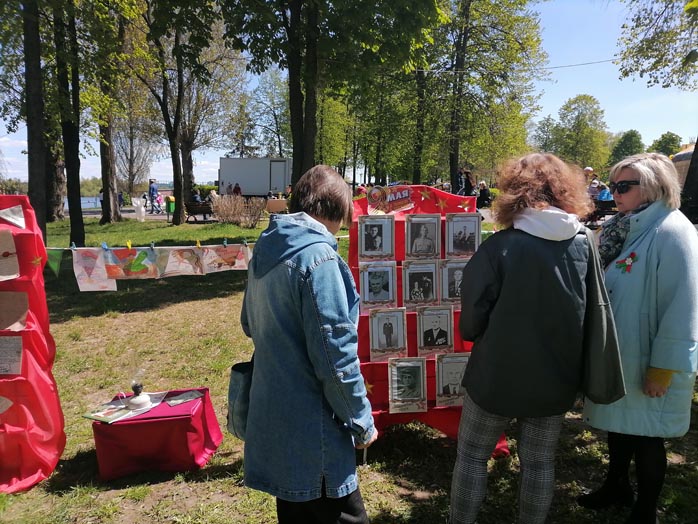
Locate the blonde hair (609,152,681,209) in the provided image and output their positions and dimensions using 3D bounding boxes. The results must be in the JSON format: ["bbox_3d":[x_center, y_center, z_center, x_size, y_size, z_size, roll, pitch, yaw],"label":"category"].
[{"bbox_3d":[1.197,-0.325,2.120,0.265,0.230,0.225,0,8,2],"label":"blonde hair"}]

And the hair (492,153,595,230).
[{"bbox_3d":[0.627,-0.230,1.690,0.310,0.240,0.275,-2,8,-14],"label":"hair"}]

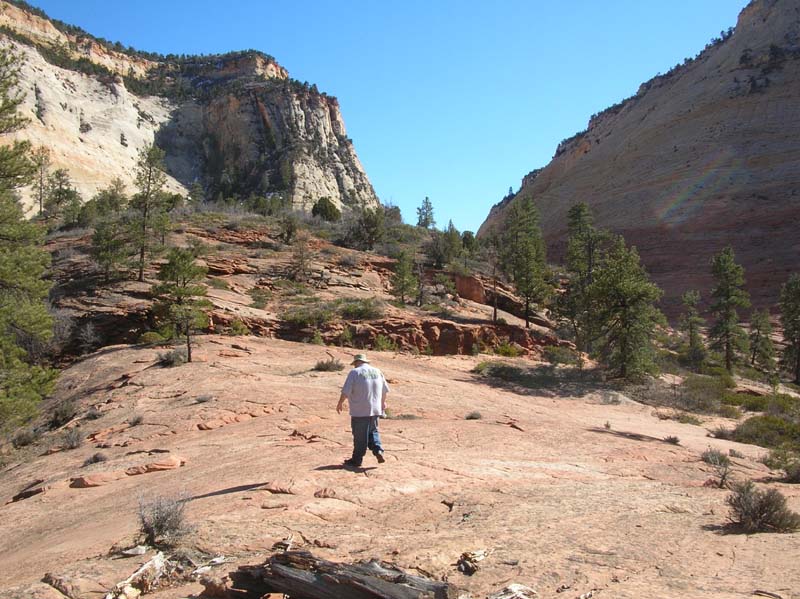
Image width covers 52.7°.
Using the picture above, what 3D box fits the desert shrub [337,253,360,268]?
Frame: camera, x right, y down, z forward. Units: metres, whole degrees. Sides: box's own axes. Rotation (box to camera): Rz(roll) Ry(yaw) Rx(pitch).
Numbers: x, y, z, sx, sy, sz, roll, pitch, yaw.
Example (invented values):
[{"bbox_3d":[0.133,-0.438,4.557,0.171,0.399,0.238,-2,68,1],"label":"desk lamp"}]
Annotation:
[{"bbox_3d":[-3.631,-2.750,57.000,1.641,1.106,1.608,0,-3,0],"label":"desert shrub"}]

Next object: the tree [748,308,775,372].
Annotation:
[{"bbox_3d":[22.359,2.536,50.000,1.576,3.919,1.576,-1,-3,24],"label":"tree"}]

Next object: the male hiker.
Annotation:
[{"bbox_3d":[-0.561,1.661,12.100,0.740,1.710,0.600,1,-3,-22],"label":"male hiker"}]

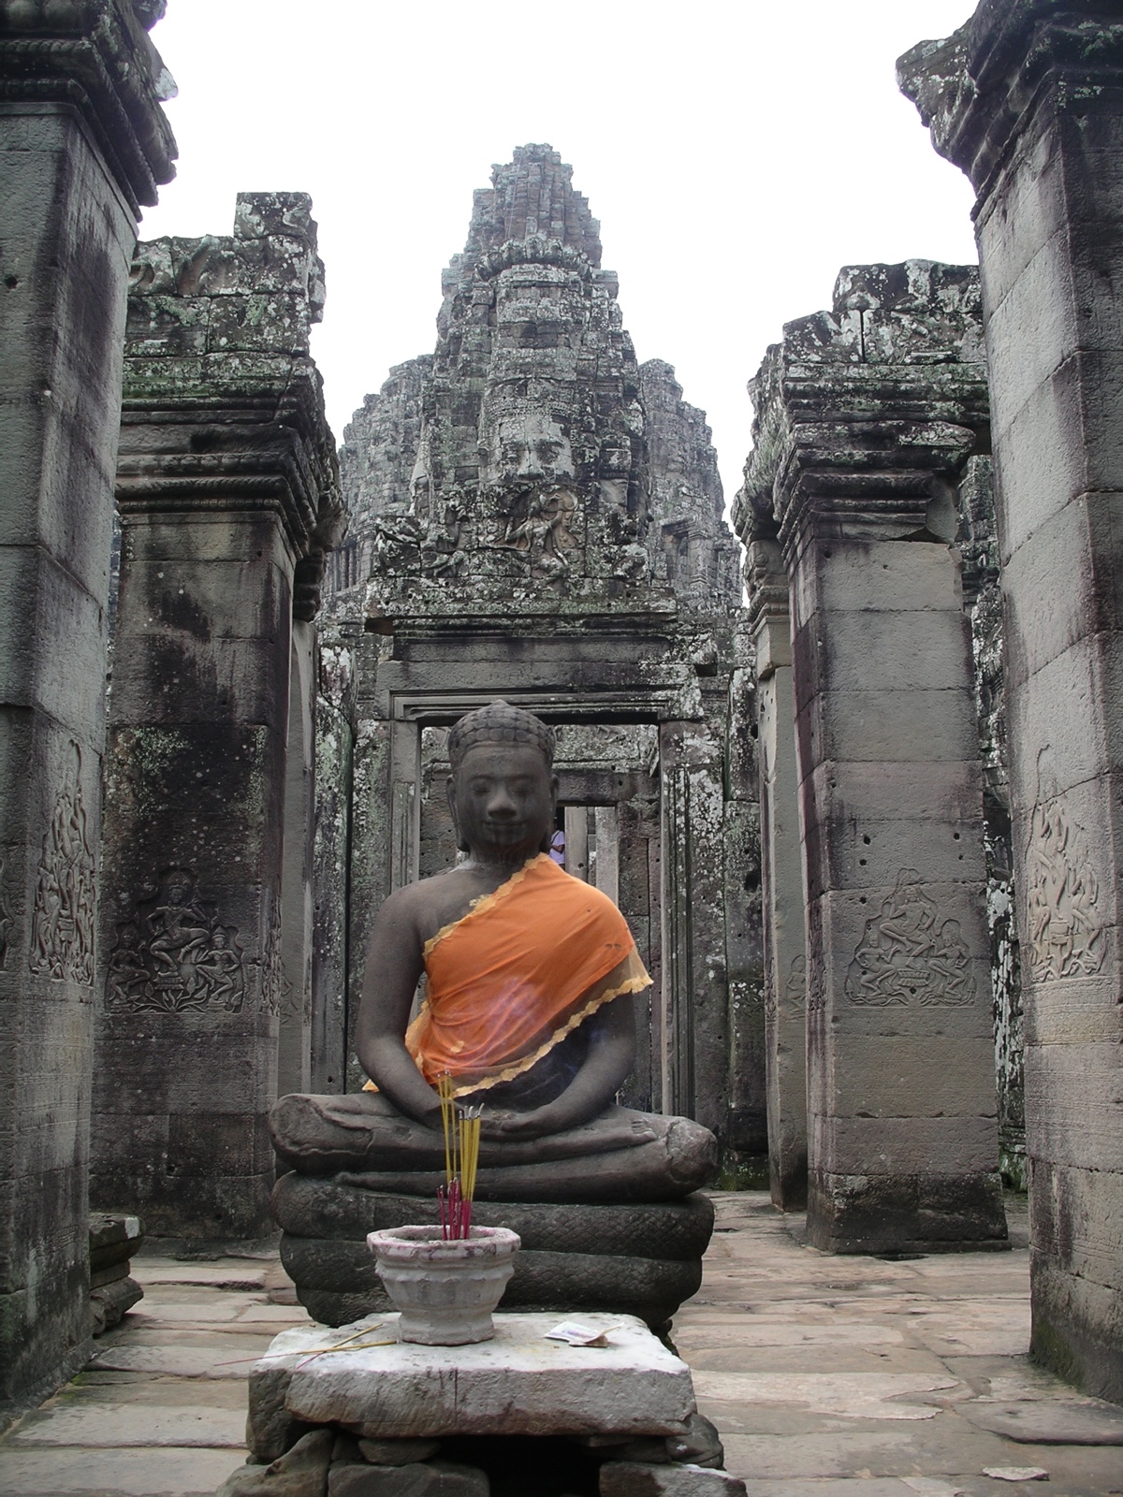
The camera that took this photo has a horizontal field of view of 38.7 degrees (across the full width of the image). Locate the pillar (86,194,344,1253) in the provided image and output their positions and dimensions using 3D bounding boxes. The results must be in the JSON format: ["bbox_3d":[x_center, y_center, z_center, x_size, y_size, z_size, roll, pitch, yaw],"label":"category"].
[{"bbox_3d":[-1.500,-0.199,6.950,0.950,4.400,0.950,0,-10,0],"label":"pillar"}]

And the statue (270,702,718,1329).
[{"bbox_3d":[-0.147,0.547,3.560,0.960,1.320,0.630,-1,-10,4],"label":"statue"}]

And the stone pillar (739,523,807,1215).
[{"bbox_3d":[1.300,0.528,8.138,0.850,3.500,0.700,0,-10,0],"label":"stone pillar"}]

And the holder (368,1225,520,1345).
[{"bbox_3d":[-0.172,0.783,2.357,0.220,0.150,0.220,0,-10,0],"label":"holder"}]

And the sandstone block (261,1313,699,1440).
[{"bbox_3d":[-0.115,0.894,2.296,0.580,0.100,0.430,0,-10,0],"label":"sandstone block"}]

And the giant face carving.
[{"bbox_3d":[-0.650,-5.410,30.071,1.800,2.000,0.900,0,-10,0],"label":"giant face carving"}]

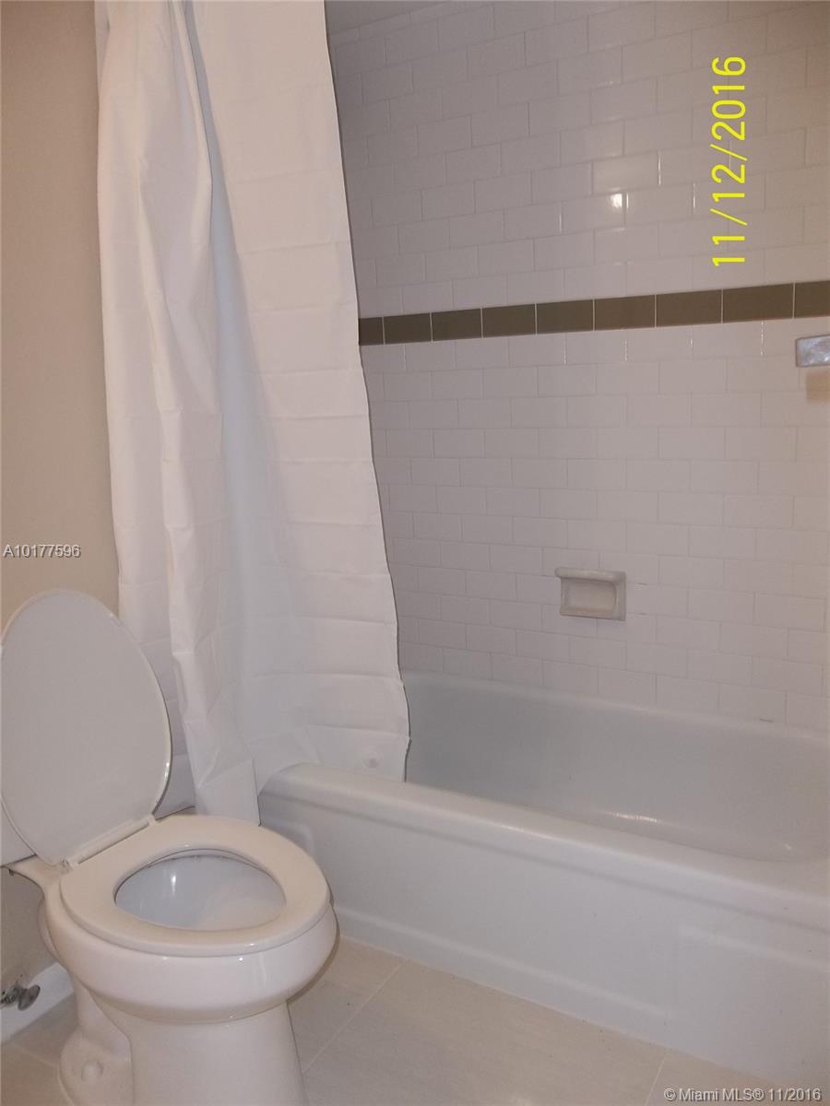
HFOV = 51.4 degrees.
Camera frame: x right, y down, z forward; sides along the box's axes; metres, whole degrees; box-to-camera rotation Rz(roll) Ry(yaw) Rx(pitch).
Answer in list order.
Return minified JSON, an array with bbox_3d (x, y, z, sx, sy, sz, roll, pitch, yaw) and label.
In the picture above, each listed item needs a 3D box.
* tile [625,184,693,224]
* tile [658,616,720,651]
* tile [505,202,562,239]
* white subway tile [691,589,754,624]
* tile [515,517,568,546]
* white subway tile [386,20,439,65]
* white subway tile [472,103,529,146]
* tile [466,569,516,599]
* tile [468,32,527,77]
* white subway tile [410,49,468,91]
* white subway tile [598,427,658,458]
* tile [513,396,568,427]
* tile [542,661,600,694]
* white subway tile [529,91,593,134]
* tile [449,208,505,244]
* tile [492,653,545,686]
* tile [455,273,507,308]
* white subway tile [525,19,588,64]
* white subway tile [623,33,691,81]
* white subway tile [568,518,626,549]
[{"bbox_3d":[0.552,-0.790,1.955,0.152,0.076,0.010,4,14,30],"label":"tile"},{"bbox_3d":[0.675,0.198,2.127,0.152,0.076,0.010,4,14,30],"label":"tile"},{"bbox_3d":[0.289,-0.809,2.102,0.152,0.076,0.009,4,14,30],"label":"tile"},{"bbox_3d":[0.737,0.127,2.070,0.152,0.076,0.009,4,14,30],"label":"white subway tile"},{"bbox_3d":[0.334,-0.056,2.267,0.152,0.076,0.009,4,14,30],"label":"tile"},{"bbox_3d":[-0.004,-1.321,2.236,0.153,0.076,0.009,4,14,29],"label":"white subway tile"},{"bbox_3d":[0.208,-1.040,2.099,0.152,0.076,0.010,4,14,30],"label":"white subway tile"},{"bbox_3d":[0.210,0.087,2.384,0.152,0.076,0.008,4,14,30],"label":"tile"},{"bbox_3d":[0.201,-1.190,2.065,0.152,0.076,0.008,4,14,30],"label":"tile"},{"bbox_3d":[0.066,-1.214,2.168,0.152,0.076,0.009,4,14,29],"label":"white subway tile"},{"bbox_3d":[0.538,-0.280,2.170,0.153,0.076,0.009,4,14,29],"label":"white subway tile"},{"bbox_3d":[0.319,-0.359,2.206,0.152,0.076,0.008,4,14,30],"label":"tile"},{"bbox_3d":[0.420,0.333,2.319,0.152,0.076,0.008,4,14,30],"label":"tile"},{"bbox_3d":[0.355,-1.063,2.090,0.153,0.076,0.009,4,14,29],"label":"white subway tile"},{"bbox_3d":[0.159,-0.833,2.207,0.152,0.076,0.009,4,14,29],"label":"tile"},{"bbox_3d":[0.289,0.325,2.413,0.152,0.076,0.009,4,14,29],"label":"tile"},{"bbox_3d":[0.176,-0.696,2.281,0.153,0.076,0.009,4,14,29],"label":"tile"},{"bbox_3d":[0.330,-1.174,1.986,0.152,0.076,0.009,4,14,30],"label":"white subway tile"},{"bbox_3d":[0.541,-1.104,1.918,0.152,0.076,0.009,4,14,29],"label":"white subway tile"},{"bbox_3d":[0.465,-0.044,2.194,0.152,0.076,0.010,4,14,30],"label":"white subway tile"}]

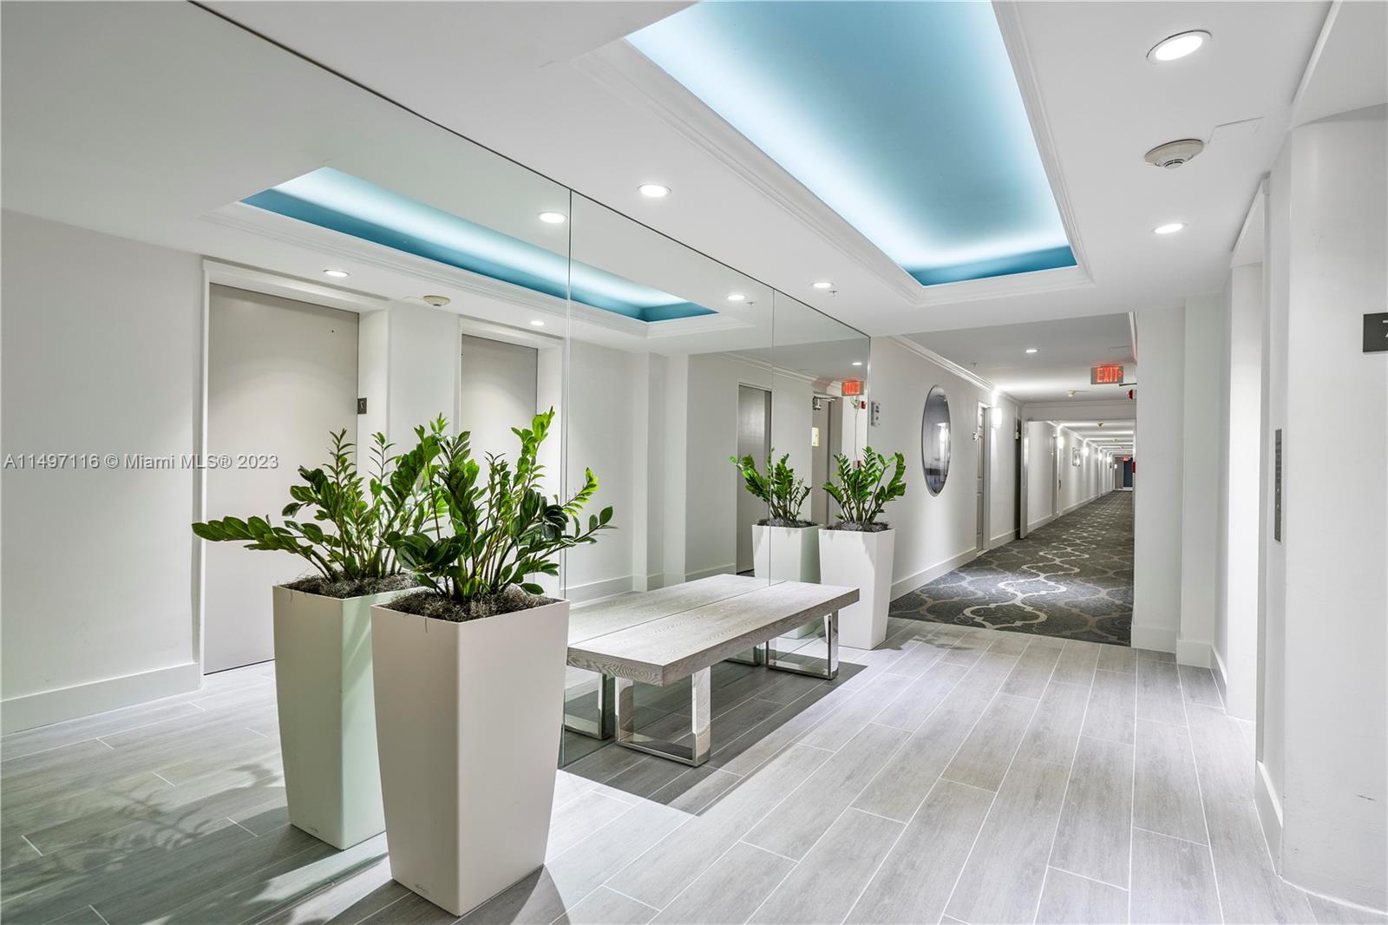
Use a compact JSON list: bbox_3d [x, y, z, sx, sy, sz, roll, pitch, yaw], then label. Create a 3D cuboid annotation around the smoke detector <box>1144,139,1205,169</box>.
[{"bbox_3d":[1.654,-1.040,2.258,0.166,0.058,0.166,1,0,34],"label":"smoke detector"}]

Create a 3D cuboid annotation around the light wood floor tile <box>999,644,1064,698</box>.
[{"bbox_3d":[2.003,1.219,3.860,0.197,0.010,1.179,0,-1,34],"label":"light wood floor tile"}]

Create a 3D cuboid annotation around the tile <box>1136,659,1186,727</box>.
[{"bbox_3d":[2.499,1.218,3.520,0.197,0.010,1.179,0,-1,34],"label":"tile"}]

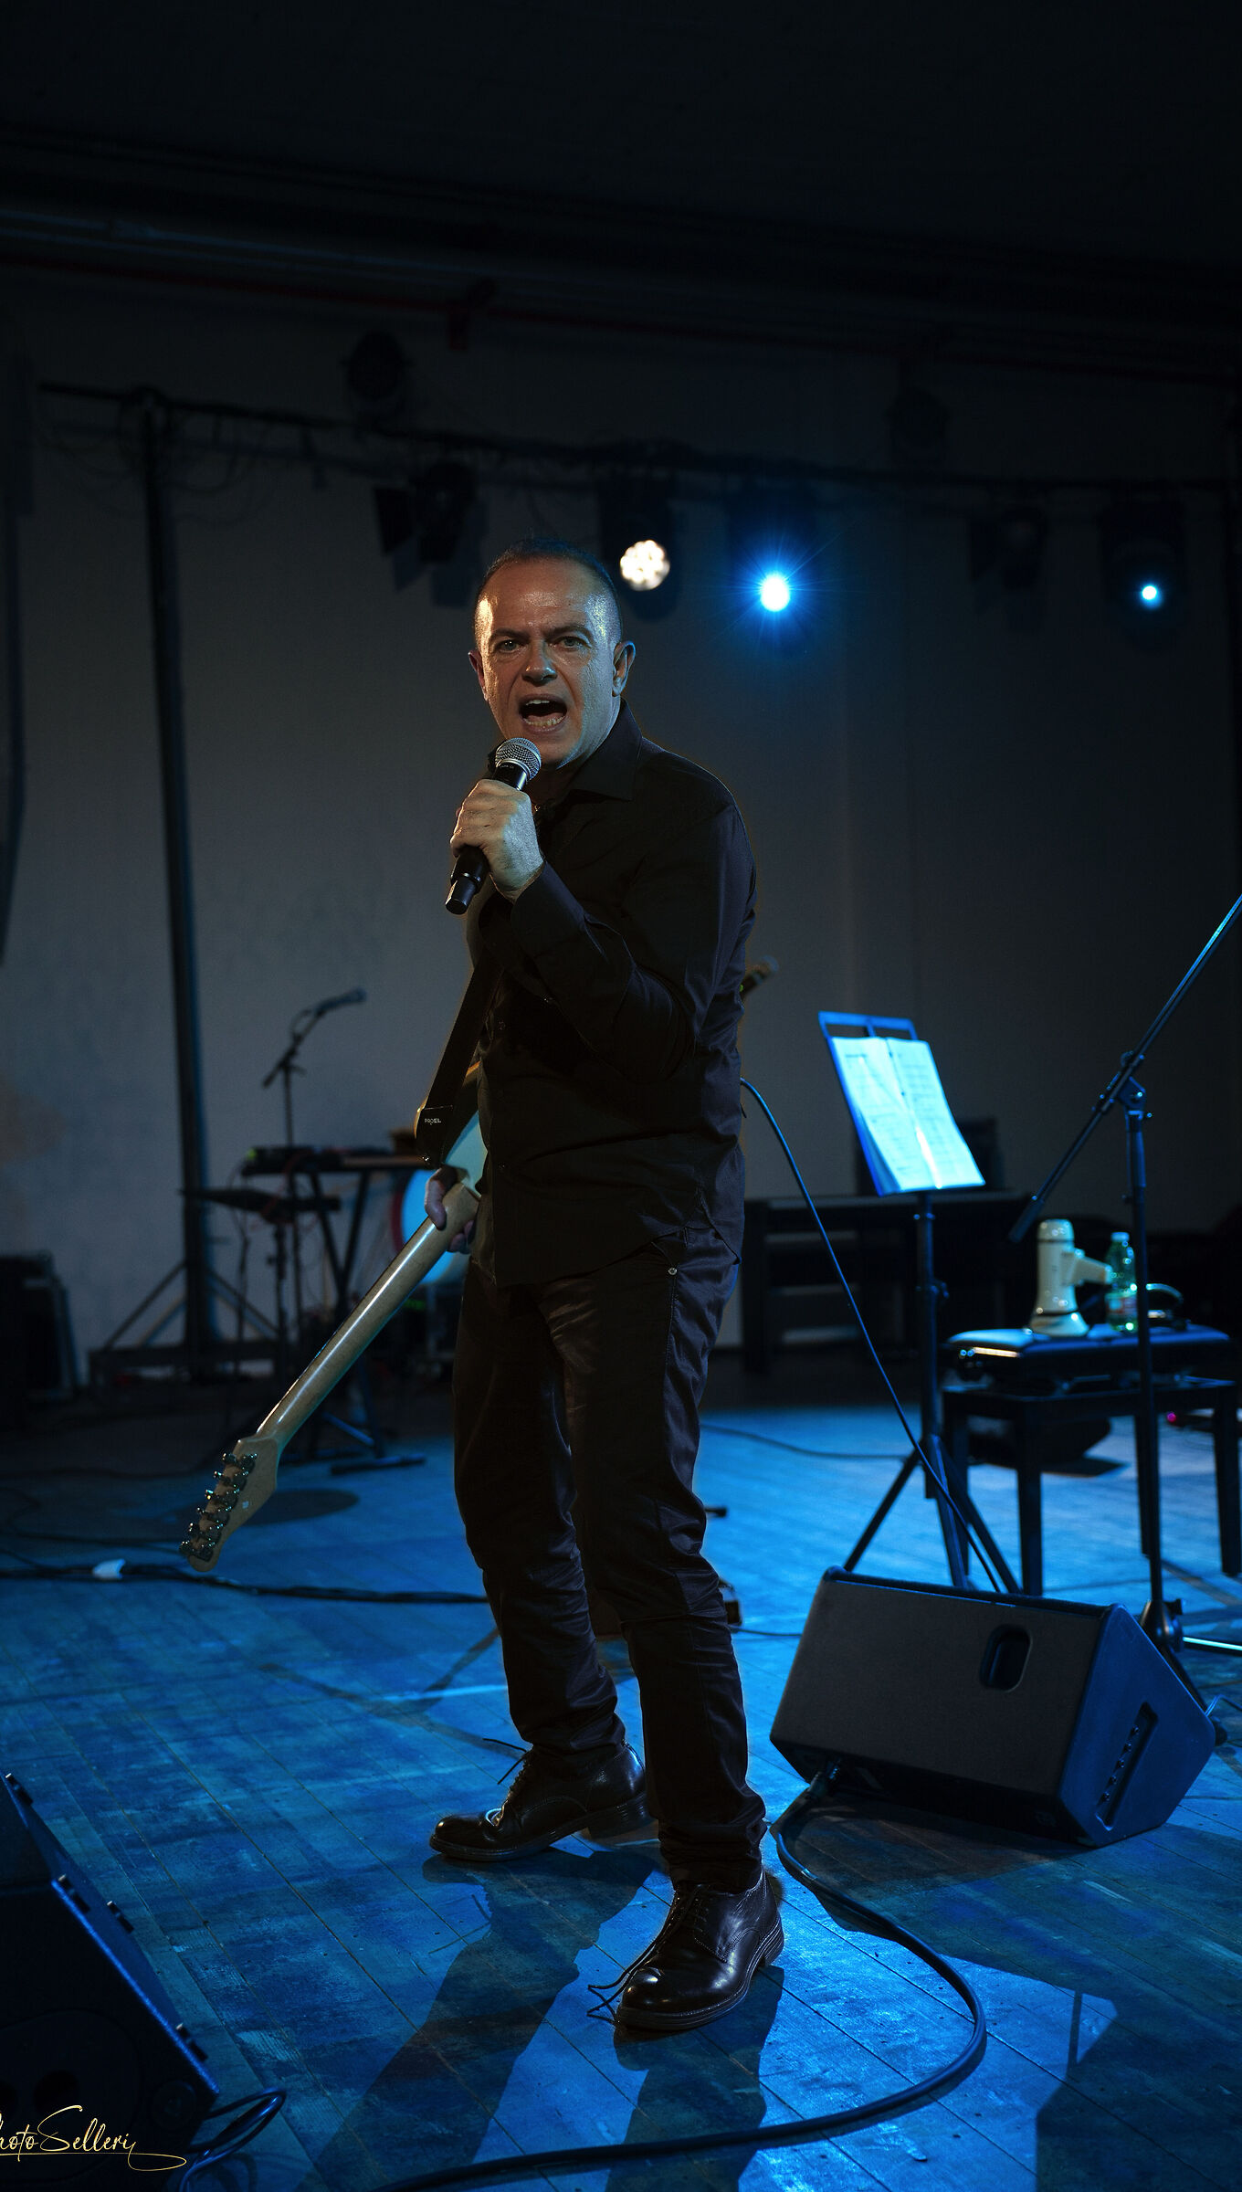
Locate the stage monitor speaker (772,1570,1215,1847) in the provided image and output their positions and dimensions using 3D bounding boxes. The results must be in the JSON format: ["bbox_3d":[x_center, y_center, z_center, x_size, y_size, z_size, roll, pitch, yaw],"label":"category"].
[{"bbox_3d":[0.516,0.840,3.534,0.351,0.314,0.519,-2,-1,-43],"label":"stage monitor speaker"}]

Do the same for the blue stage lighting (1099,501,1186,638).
[{"bbox_3d":[2.349,-2.375,11.223,0.380,0.550,0.360,-2,15,-3],"label":"blue stage lighting"}]

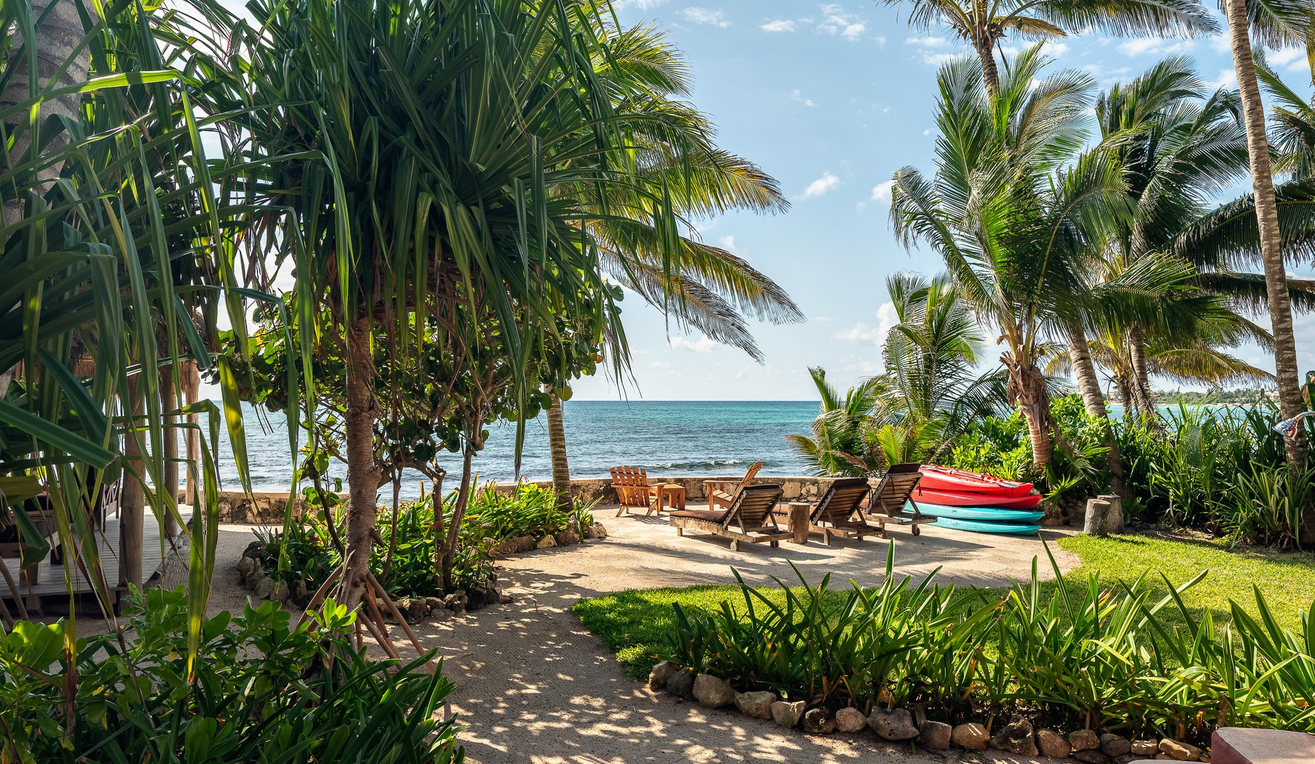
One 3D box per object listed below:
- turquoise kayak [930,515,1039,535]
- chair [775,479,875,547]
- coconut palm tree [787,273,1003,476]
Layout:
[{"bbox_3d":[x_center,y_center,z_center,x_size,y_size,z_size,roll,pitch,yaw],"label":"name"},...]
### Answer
[{"bbox_3d":[4.900,2.262,15.600,0.750,0.310,3.000,1,-1,-35],"label":"turquoise kayak"},{"bbox_3d":[2.400,1.916,14.283,0.670,0.890,2.000,1,-1,-33],"label":"chair"},{"bbox_3d":[5.120,0.006,20.300,4.500,4.600,4.200,0,-1,0],"label":"coconut palm tree"}]

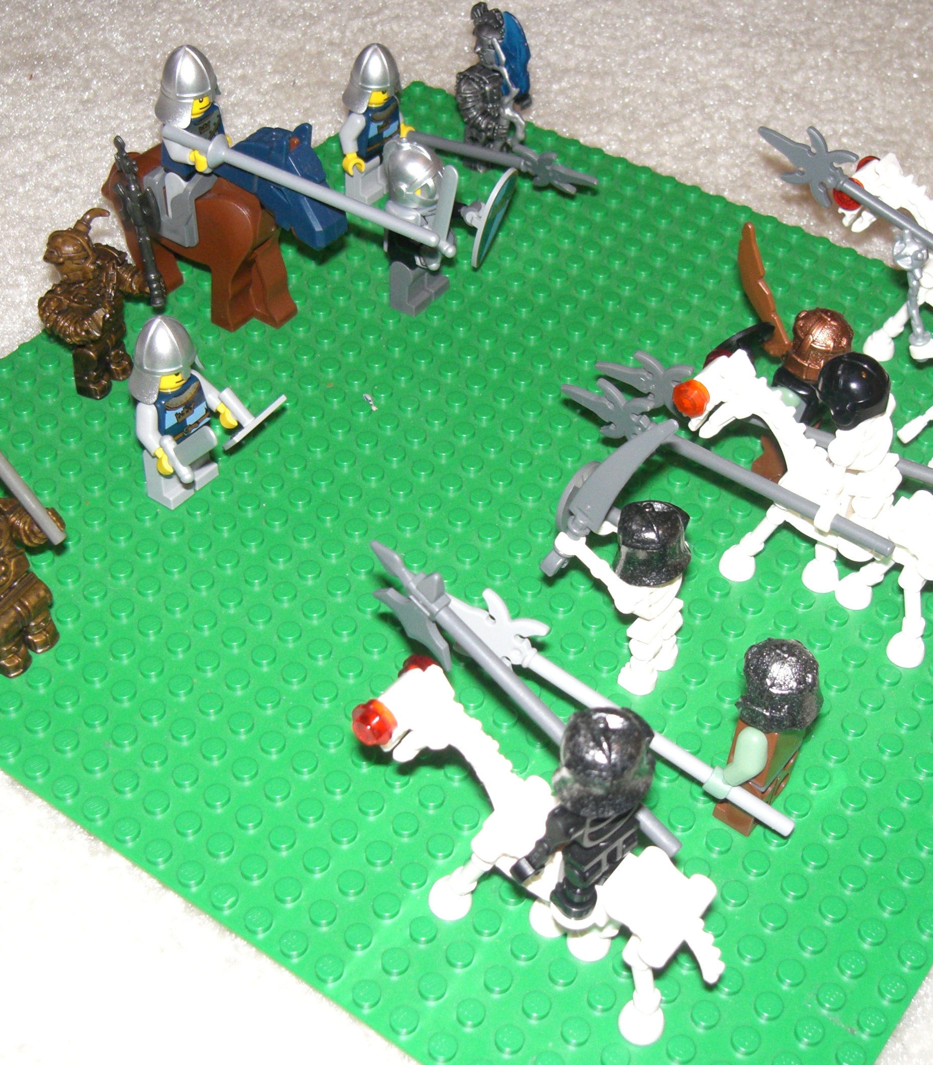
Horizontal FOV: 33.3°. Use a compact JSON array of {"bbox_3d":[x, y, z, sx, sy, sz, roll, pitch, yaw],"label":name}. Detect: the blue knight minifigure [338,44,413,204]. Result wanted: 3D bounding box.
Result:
[{"bbox_3d":[-0.025,-0.113,0.425,0.019,0.044,0.025,28,51,24],"label":"blue knight minifigure"}]

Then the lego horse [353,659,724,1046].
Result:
[{"bbox_3d":[0.013,0.054,0.261,0.068,0.050,0.017,28,51,23],"label":"lego horse"}]

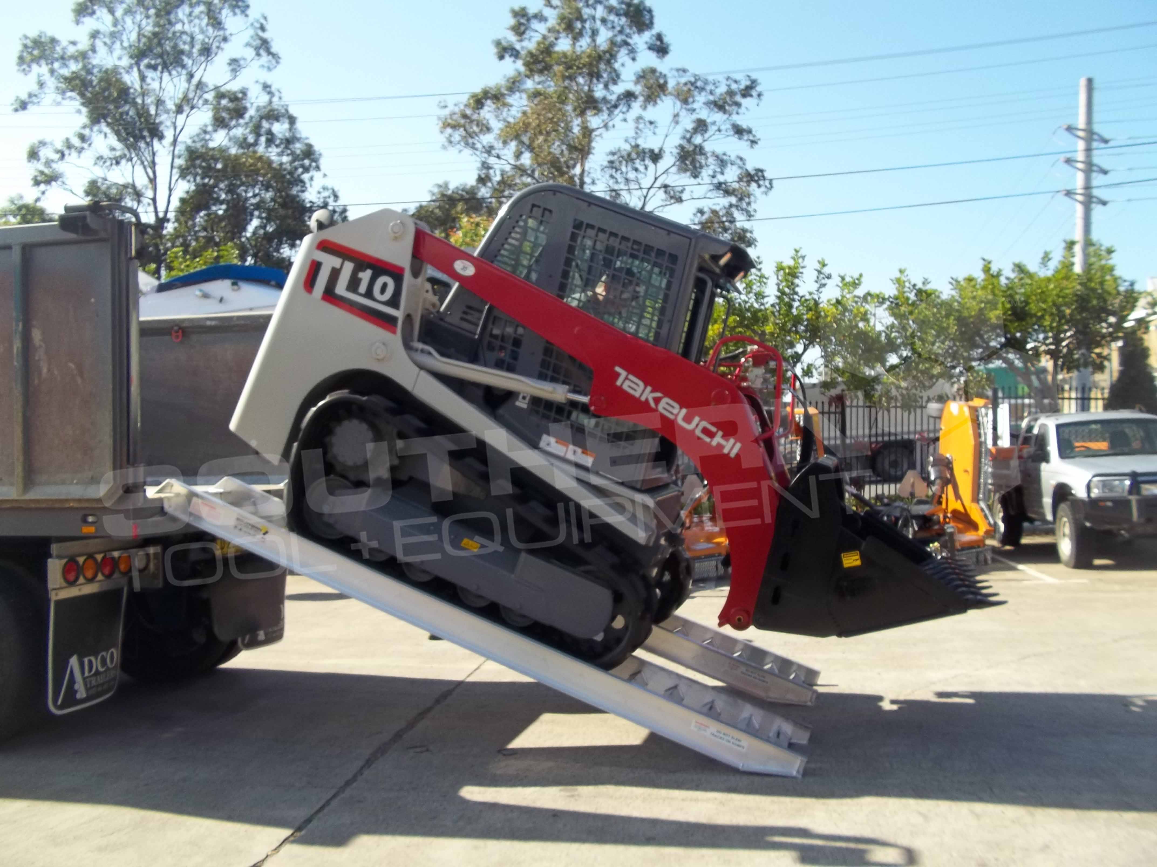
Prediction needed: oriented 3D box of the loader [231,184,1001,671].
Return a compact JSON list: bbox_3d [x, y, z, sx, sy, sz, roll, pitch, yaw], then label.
[{"bbox_3d":[0.356,-0.018,5.999,3.930,2.176,1.833,22,6,13],"label":"loader"}]

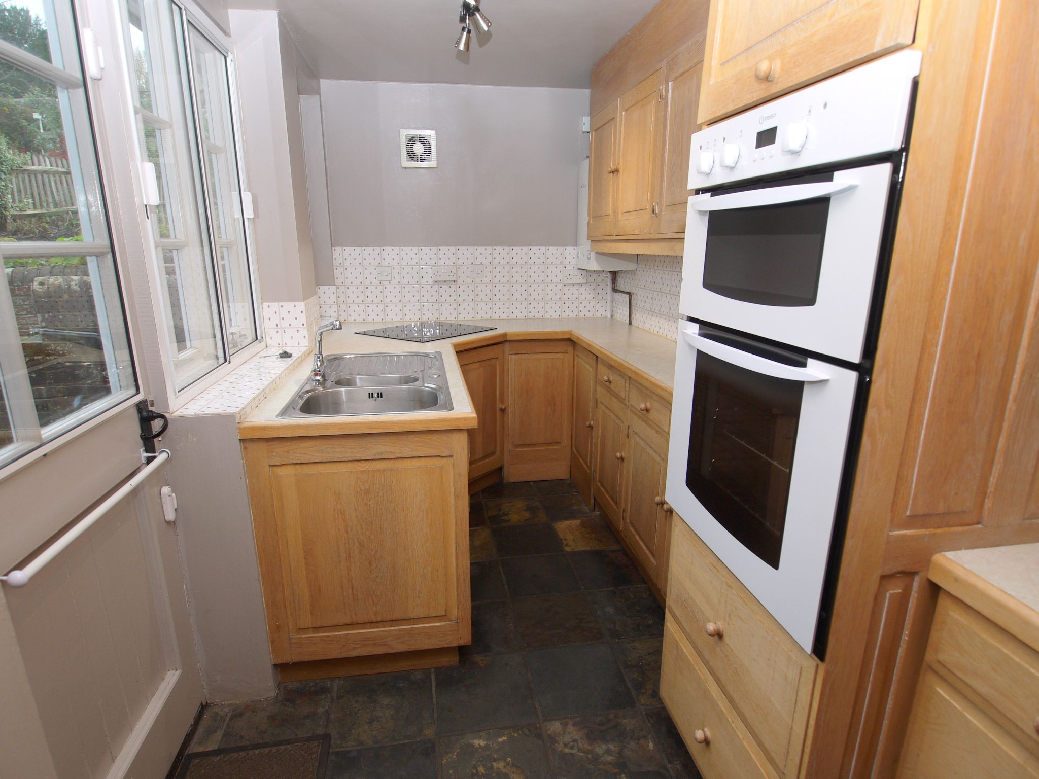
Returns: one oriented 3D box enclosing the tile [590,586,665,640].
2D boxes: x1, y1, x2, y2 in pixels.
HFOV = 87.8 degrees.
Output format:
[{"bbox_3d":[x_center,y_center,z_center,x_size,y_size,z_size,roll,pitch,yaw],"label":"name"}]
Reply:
[{"bbox_3d":[0.442,0.857,2.089,0.298,0.012,0.284,-2,15,-10],"label":"tile"}]

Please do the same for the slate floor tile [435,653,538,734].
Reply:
[{"bbox_3d":[-0.107,0.939,1.676,0.292,0.011,0.292,-2,14,-9],"label":"slate floor tile"}]

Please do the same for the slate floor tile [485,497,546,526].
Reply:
[{"bbox_3d":[-0.021,0.648,2.857,0.302,0.012,0.298,-2,15,-10],"label":"slate floor tile"}]

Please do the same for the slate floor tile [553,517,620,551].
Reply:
[{"bbox_3d":[0.329,0.711,2.628,0.298,0.012,0.280,-2,15,-10],"label":"slate floor tile"}]

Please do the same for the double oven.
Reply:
[{"bbox_3d":[0.694,-0.078,1.122,0.560,0.900,0.595,-3,15,-10],"label":"double oven"}]

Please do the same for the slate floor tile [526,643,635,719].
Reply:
[{"bbox_3d":[0.190,0.945,1.760,0.302,0.012,0.296,-2,15,-10],"label":"slate floor tile"}]

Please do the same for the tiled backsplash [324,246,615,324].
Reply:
[{"bbox_3d":[-0.314,-0.665,3.410,1.844,0.455,0.012,-2,14,-9],"label":"tiled backsplash"}]

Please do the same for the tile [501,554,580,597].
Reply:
[{"bbox_3d":[0.088,0.785,2.292,0.292,0.011,0.292,-2,14,-9],"label":"tile"}]

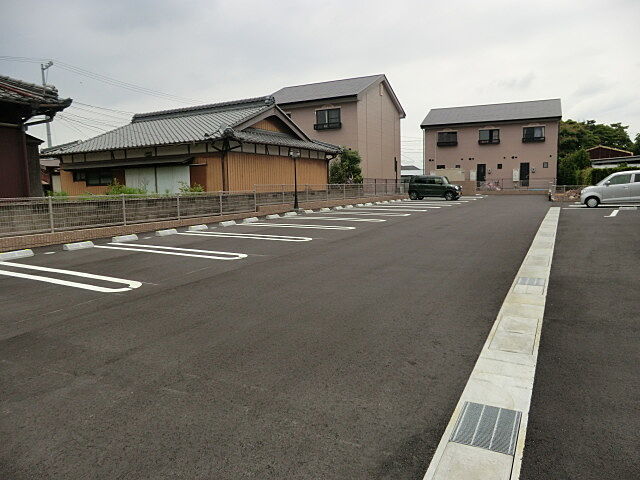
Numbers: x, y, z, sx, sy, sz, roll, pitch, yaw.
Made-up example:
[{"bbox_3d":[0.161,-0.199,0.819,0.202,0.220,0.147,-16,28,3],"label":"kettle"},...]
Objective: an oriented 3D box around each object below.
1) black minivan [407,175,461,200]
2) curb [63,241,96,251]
[{"bbox_3d":[7.775,-3.548,30.183,3.395,1.665,1.475,3,9,28],"label":"black minivan"},{"bbox_3d":[-5.119,0.133,9.446,0.180,0.120,0.560,3,9,28],"label":"curb"}]

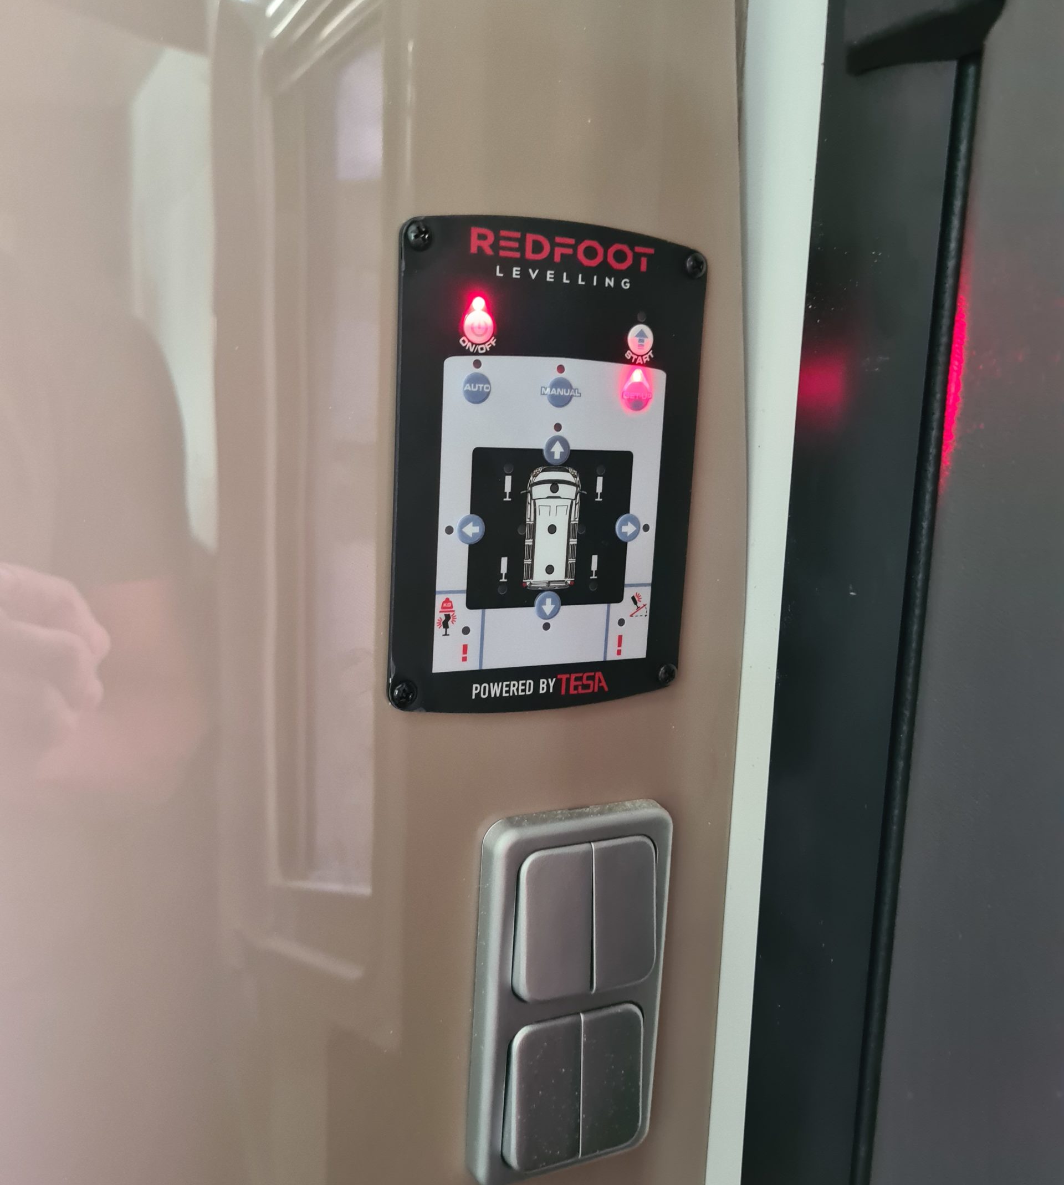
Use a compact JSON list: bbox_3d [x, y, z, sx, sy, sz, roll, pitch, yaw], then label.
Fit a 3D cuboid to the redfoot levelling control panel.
[{"bbox_3d":[0.006,-0.030,0.278,0.086,0.127,0.005,-2,12,-25],"label":"redfoot levelling control panel"}]

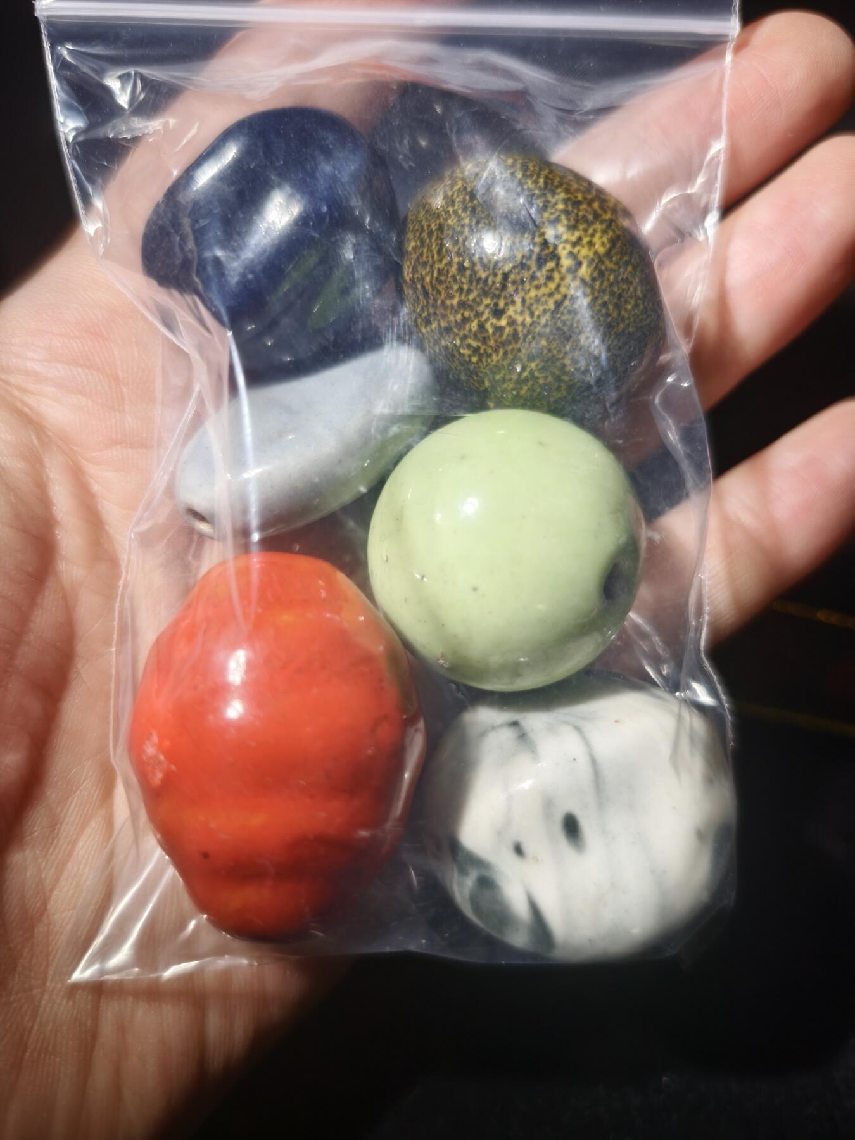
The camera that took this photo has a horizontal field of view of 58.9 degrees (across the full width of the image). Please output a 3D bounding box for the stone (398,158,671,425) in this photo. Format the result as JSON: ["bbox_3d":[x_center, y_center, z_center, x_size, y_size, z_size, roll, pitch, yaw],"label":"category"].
[{"bbox_3d":[0.012,-0.033,0.088,0.030,0.028,0.032,0,90,0],"label":"stone"}]

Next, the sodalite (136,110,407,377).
[{"bbox_3d":[-0.018,-0.038,0.088,0.029,0.026,0.031,0,90,0],"label":"sodalite"}]

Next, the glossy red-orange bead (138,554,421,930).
[{"bbox_3d":[-0.017,0.020,0.085,0.033,0.031,0.043,0,90,0],"label":"glossy red-orange bead"}]

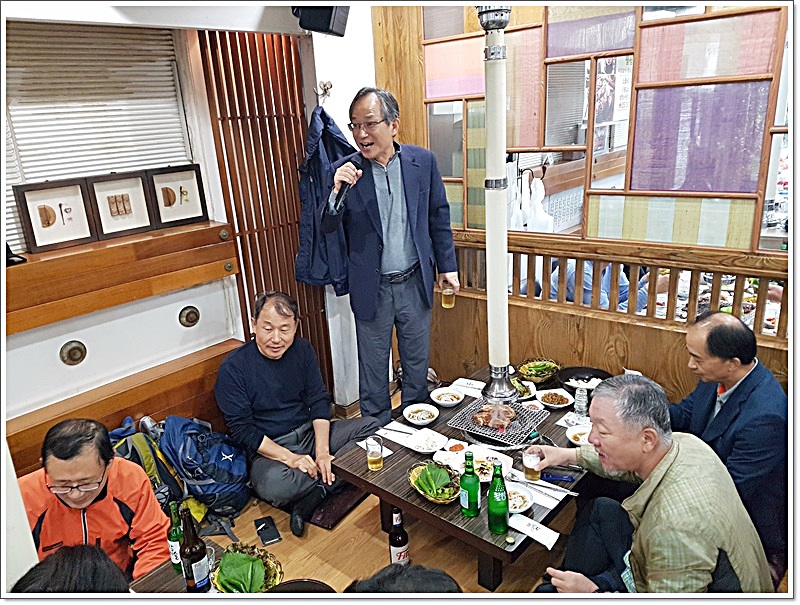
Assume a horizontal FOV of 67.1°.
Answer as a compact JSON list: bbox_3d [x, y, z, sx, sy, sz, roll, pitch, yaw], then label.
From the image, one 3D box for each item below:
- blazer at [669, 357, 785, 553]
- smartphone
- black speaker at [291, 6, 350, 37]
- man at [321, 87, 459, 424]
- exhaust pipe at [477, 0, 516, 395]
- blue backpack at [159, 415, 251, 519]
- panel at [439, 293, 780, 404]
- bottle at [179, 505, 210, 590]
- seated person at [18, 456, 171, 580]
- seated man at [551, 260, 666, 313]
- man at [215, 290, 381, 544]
[{"bbox_3d":[1.167,0.512,2.072,0.500,0.620,0.540,4,19,22],"label":"blazer"},{"bbox_3d":[-0.523,0.900,2.390,0.074,0.010,0.160,-11,19,-23],"label":"smartphone"},{"bbox_3d":[-0.292,-1.230,2.501,0.160,0.220,0.125,19,16,20],"label":"black speaker"},{"bbox_3d":[-0.050,-0.033,2.523,0.520,1.660,0.360,-4,17,-3],"label":"man"},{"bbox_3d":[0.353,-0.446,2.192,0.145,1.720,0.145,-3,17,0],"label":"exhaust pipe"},{"bbox_3d":[-0.799,0.672,2.470,0.270,0.430,0.210,-23,-9,-41],"label":"blue backpack"},{"bbox_3d":[0.880,0.321,2.952,1.950,0.600,0.070,11,22,39],"label":"panel"},{"bbox_3d":[-0.567,0.671,1.629,0.071,0.264,0.071,-7,17,-12],"label":"bottle"},{"bbox_3d":[-0.930,0.660,1.828,0.620,0.820,0.680,-14,20,-30],"label":"seated person"},{"bbox_3d":[1.422,-0.251,4.259,0.650,0.860,0.720,-19,23,-41],"label":"seated man"},{"bbox_3d":[-0.425,0.384,2.555,0.760,0.860,0.720,-10,18,-20],"label":"man"}]

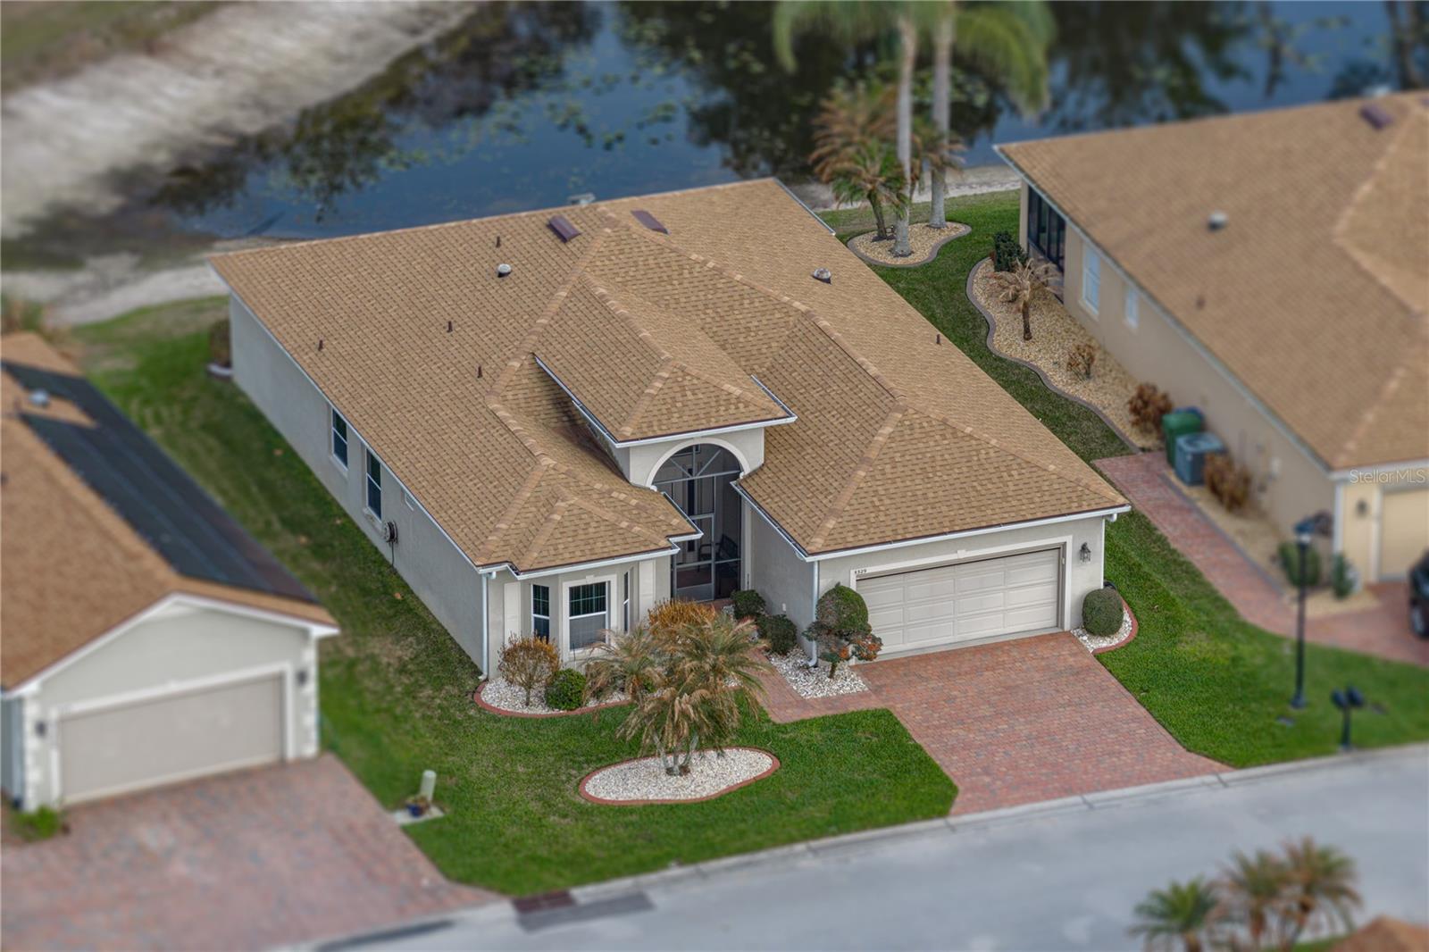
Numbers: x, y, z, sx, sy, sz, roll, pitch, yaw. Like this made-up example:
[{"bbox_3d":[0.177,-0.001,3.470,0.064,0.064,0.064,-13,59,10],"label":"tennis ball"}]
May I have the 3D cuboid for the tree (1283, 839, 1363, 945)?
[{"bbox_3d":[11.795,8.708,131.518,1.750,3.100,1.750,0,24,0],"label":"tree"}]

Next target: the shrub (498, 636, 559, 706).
[{"bbox_3d":[-3.885,4.091,138.733,1.251,1.546,1.231,0,24,0],"label":"shrub"}]

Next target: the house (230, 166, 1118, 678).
[{"bbox_3d":[-1.424,-2.201,147.855,14.058,5.744,20.536,-9,25,-20],"label":"house"}]

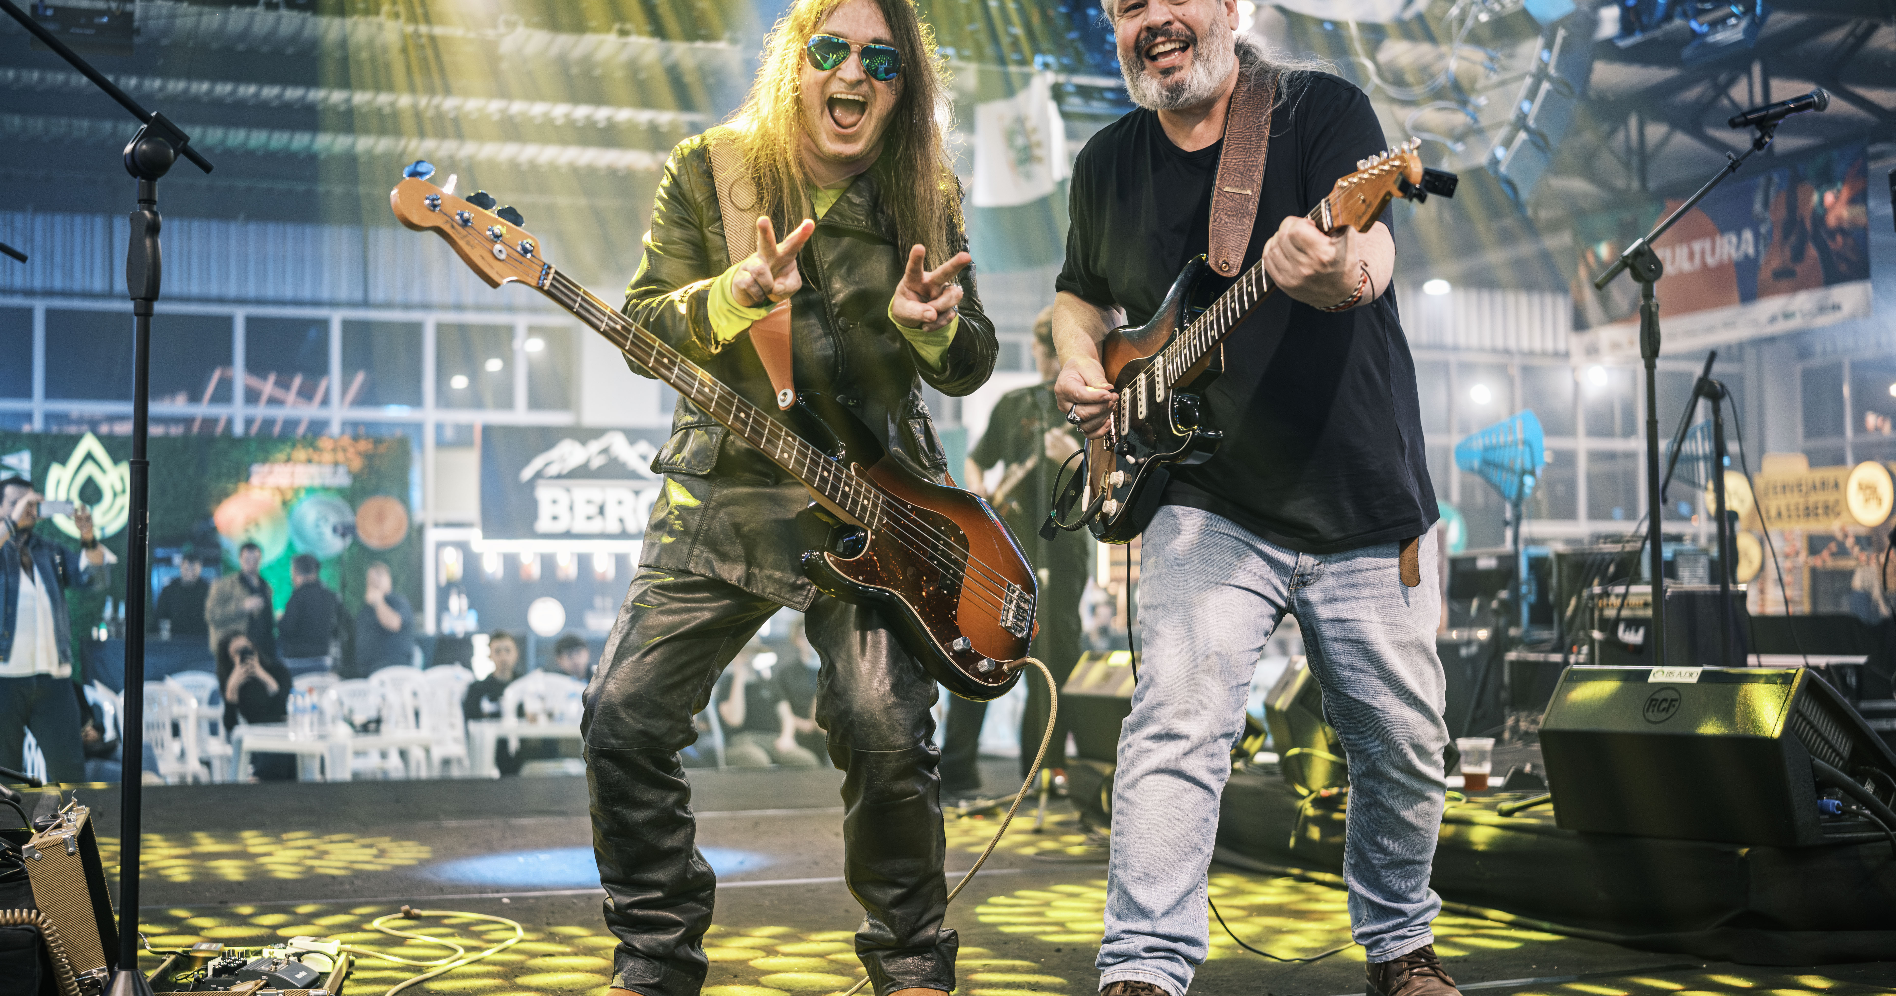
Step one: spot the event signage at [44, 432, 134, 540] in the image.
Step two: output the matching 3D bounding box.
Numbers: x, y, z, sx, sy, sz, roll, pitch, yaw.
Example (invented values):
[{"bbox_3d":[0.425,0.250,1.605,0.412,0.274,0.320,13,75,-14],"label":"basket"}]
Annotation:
[{"bbox_3d":[-6.679,-0.092,16.800,0.680,0.830,0.060,1,-3,-17],"label":"event signage"}]

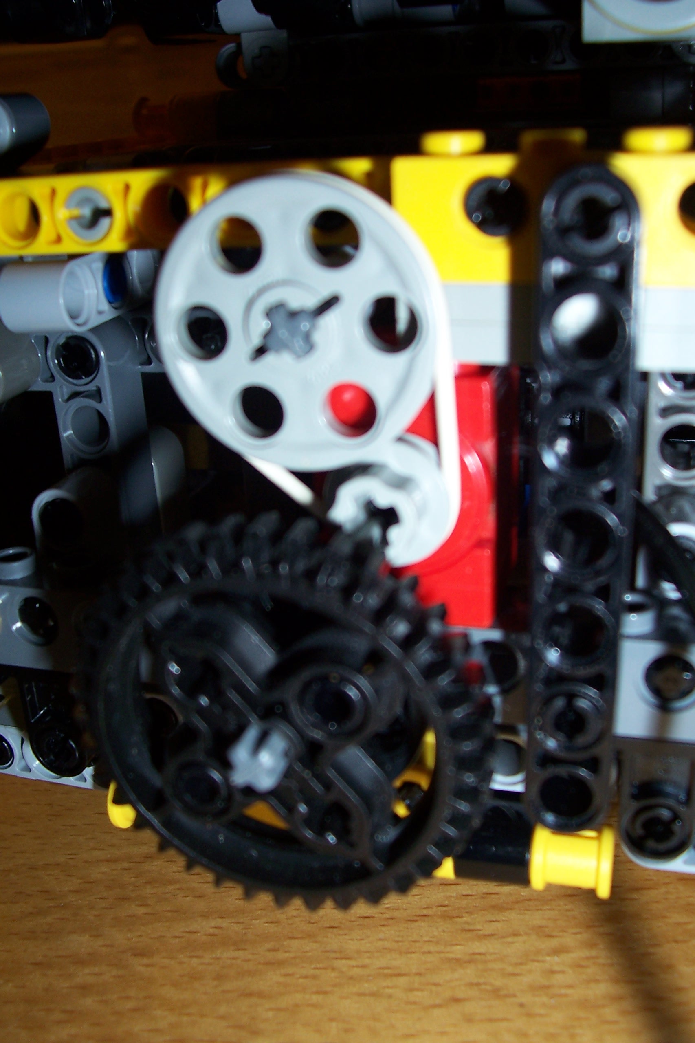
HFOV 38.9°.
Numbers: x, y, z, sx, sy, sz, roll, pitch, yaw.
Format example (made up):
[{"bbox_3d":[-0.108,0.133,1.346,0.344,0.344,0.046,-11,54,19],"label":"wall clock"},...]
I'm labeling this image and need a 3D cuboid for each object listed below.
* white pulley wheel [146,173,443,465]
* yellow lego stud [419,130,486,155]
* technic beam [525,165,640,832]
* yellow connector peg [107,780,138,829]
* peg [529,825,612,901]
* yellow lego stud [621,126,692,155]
[{"bbox_3d":[-0.004,-0.016,0.082,0.024,0.024,0.004,5,21,15],"label":"white pulley wheel"},{"bbox_3d":[0.008,-0.030,0.077,0.005,0.002,0.005,3,22,15],"label":"yellow lego stud"},{"bbox_3d":[0.019,0.000,0.080,0.007,0.055,0.008,3,20,16],"label":"technic beam"},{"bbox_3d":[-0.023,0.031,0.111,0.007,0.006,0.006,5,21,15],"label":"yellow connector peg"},{"bbox_3d":[0.023,0.035,0.100,0.008,0.007,0.007,5,21,15],"label":"peg"},{"bbox_3d":[0.023,-0.028,0.073,0.005,0.002,0.005,3,22,15],"label":"yellow lego stud"}]

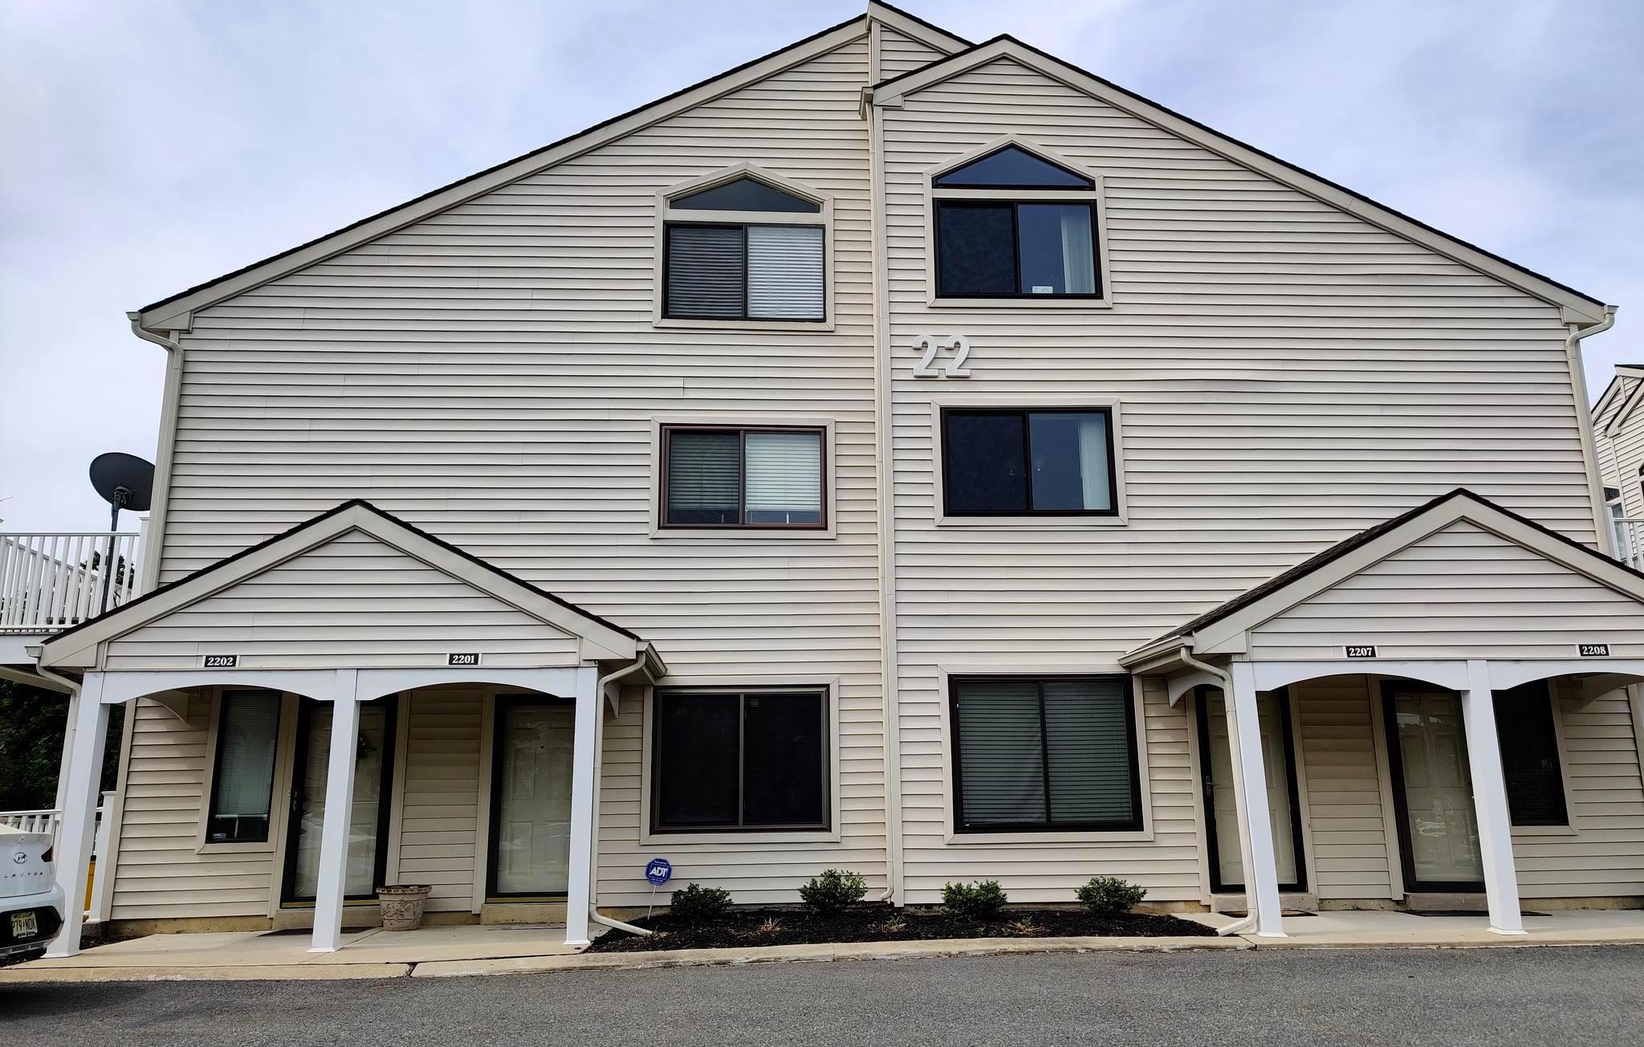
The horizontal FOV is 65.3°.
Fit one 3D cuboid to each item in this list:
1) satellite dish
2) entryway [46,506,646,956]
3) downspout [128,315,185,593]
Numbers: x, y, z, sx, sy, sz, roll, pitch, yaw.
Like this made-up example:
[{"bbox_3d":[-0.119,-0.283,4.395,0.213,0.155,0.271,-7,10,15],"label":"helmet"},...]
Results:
[{"bbox_3d":[-7.719,-0.373,14.218,0.800,0.760,0.500,-4,-14,11],"label":"satellite dish"},{"bbox_3d":[-4.137,1.903,11.909,5.220,3.790,2.300,0,-14,-3],"label":"entryway"},{"bbox_3d":[-7.115,-0.503,13.376,0.580,3.500,0.200,0,-14,-3],"label":"downspout"}]

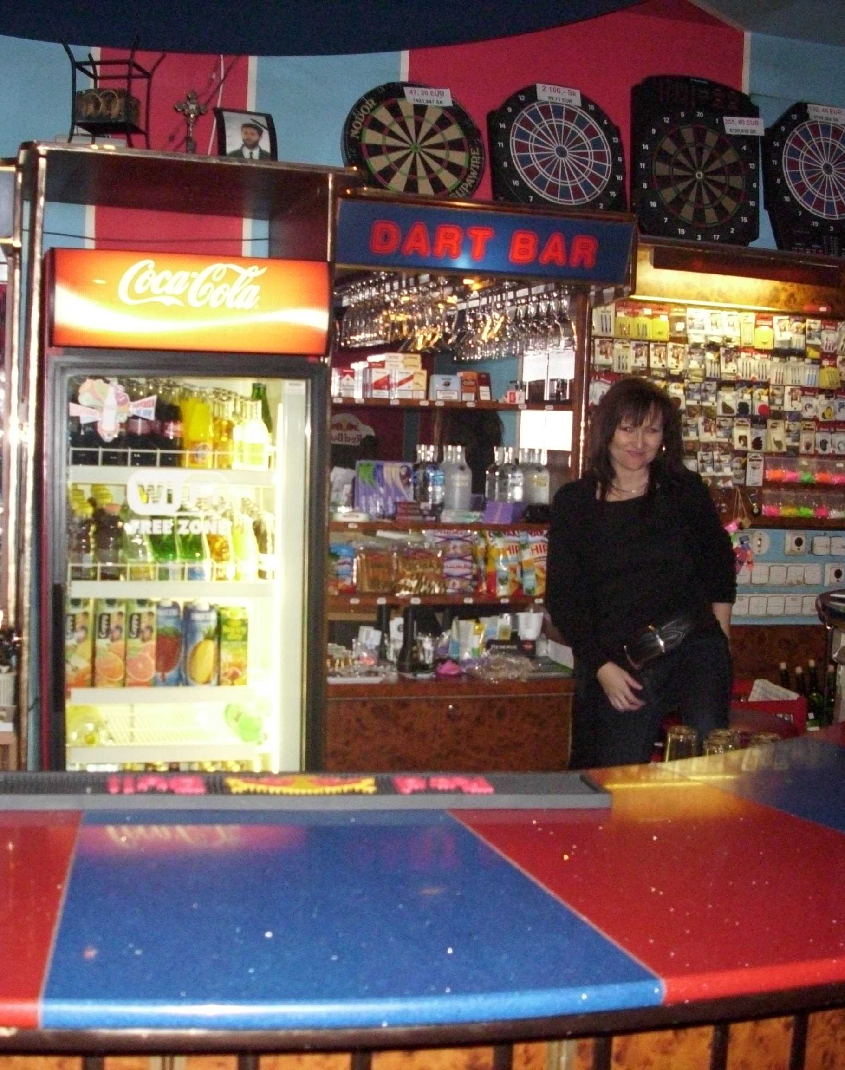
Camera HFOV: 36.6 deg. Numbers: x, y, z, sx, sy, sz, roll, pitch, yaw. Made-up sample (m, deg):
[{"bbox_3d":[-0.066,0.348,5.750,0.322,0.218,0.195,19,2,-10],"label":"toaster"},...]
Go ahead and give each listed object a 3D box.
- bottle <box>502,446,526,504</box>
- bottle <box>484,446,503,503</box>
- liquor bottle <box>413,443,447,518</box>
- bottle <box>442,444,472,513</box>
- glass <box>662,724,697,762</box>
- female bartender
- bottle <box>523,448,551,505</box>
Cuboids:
[{"bbox_3d":[0.269,-0.157,3.860,0.080,0.222,0.080,1,4,-13],"label":"bottle"},{"bbox_3d":[0.236,-0.171,4.103,0.079,0.227,0.079,1,4,-15],"label":"bottle"},{"bbox_3d":[0.025,-0.158,3.800,0.084,0.222,0.084,1,4,-13],"label":"liquor bottle"},{"bbox_3d":[0.114,-0.170,4.011,0.081,0.231,0.081,1,4,-15],"label":"bottle"},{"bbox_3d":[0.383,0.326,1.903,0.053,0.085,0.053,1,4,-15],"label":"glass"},{"bbox_3d":[0.524,0.418,3.309,0.510,1.650,0.360,3,4,12],"label":"female bartender"},{"bbox_3d":[0.350,-0.156,3.880,0.080,0.222,0.080,1,4,-13],"label":"bottle"}]

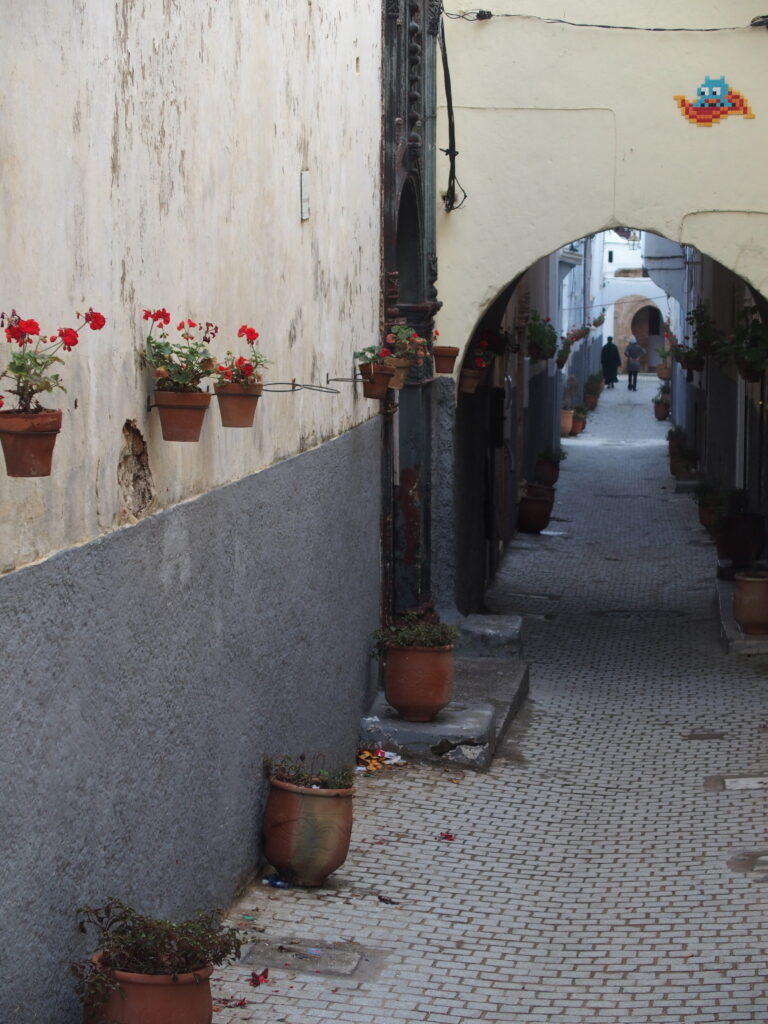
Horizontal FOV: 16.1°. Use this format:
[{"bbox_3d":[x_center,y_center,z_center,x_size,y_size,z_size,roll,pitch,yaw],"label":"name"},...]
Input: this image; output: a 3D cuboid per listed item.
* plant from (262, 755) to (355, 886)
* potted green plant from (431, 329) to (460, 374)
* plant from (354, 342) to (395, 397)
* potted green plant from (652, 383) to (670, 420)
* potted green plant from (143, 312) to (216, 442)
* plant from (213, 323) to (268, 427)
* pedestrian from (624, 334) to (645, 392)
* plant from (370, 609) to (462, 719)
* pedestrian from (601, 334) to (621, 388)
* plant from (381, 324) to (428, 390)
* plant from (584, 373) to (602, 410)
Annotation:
[{"bbox_3d":[-0.287,1.179,10.400,0.360,0.480,0.355,0,4,0],"label":"plant"},{"bbox_3d":[0.413,-1.062,18.000,0.195,0.300,0.190,0,4,0],"label":"potted green plant"},{"bbox_3d":[-0.049,-0.723,13.900,0.220,0.285,0.200,0,4,0],"label":"plant"},{"bbox_3d":[6.526,-2.599,64.000,0.410,0.850,0.410,0,4,0],"label":"potted green plant"},{"bbox_3d":[-0.635,-0.427,8.450,0.230,0.410,0.210,0,4,0],"label":"potted green plant"},{"bbox_3d":[-0.505,-0.484,9.580,0.195,0.365,0.185,0,4,0],"label":"plant"},{"bbox_3d":[7.640,-4.544,83.000,0.580,1.720,0.360,0,4,5],"label":"pedestrian"},{"bbox_3d":[0.166,0.769,13.900,0.440,0.570,0.420,0,4,0],"label":"plant"},{"bbox_3d":[7.116,-4.697,85.500,0.560,1.660,0.380,0,4,5],"label":"pedestrian"},{"bbox_3d":[0.115,-0.877,15.250,0.260,0.370,0.240,0,4,0],"label":"plant"},{"bbox_3d":[5.389,-3.125,70.000,0.440,0.880,0.440,0,4,0],"label":"plant"}]

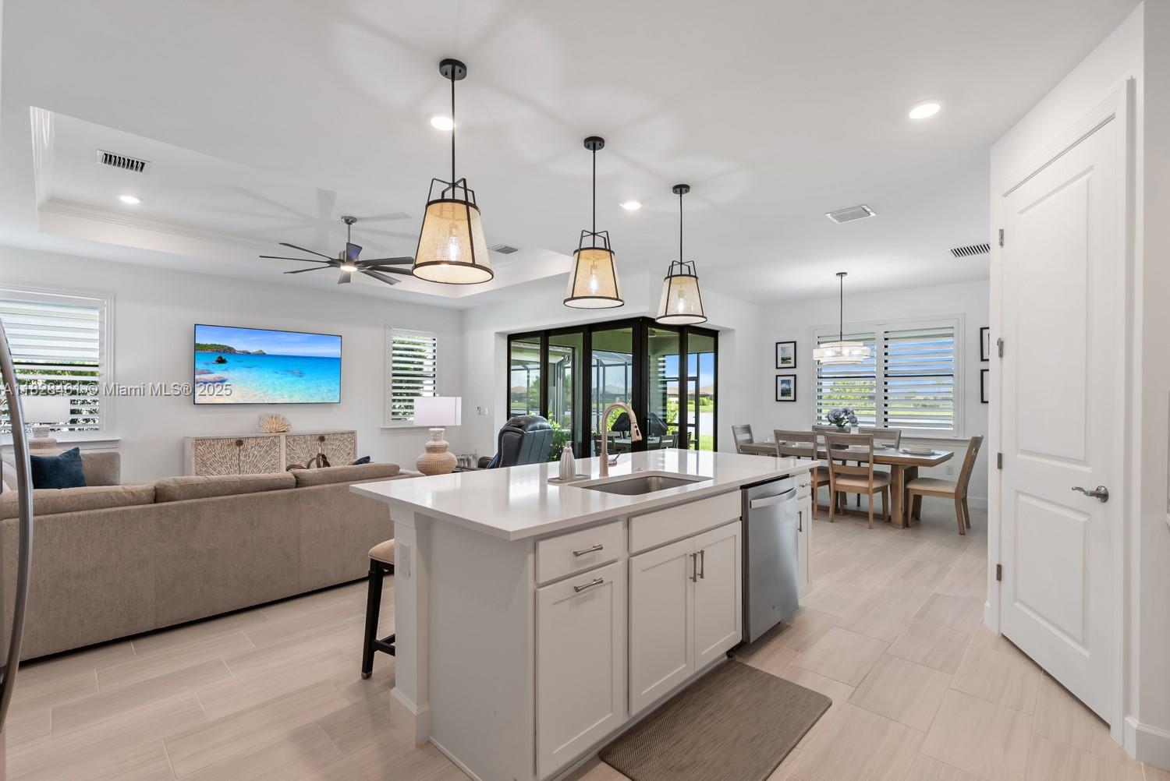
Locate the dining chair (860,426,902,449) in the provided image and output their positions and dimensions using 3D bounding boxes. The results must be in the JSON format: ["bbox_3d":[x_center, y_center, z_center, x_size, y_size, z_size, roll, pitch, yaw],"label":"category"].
[{"bbox_3d":[3.465,0.940,6.243,0.470,0.960,0.580,0,-1,45],"label":"dining chair"}]

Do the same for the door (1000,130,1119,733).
[{"bbox_3d":[2.221,0.123,2.478,0.045,2.430,0.885,0,-1,16],"label":"door"}]

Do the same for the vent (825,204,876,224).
[{"bbox_3d":[2.140,-1.405,4.179,0.300,0.025,0.305,0,-1,45],"label":"vent"}]

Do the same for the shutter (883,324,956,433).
[{"bbox_3d":[4.343,-0.156,6.812,0.861,1.433,0.060,0,-1,45],"label":"shutter"}]

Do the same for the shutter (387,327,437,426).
[{"bbox_3d":[-2.711,-0.208,8.225,0.070,1.470,0.870,0,-1,44],"label":"shutter"}]

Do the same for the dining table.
[{"bbox_3d":[2.862,1.013,5.779,1.920,0.740,0.970,0,-1,44],"label":"dining table"}]

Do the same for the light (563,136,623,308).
[{"bbox_3d":[0.054,-0.952,2.934,0.345,0.918,0.345,0,-1,0],"label":"light"}]

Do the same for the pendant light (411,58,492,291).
[{"bbox_3d":[-0.575,-0.963,2.272,0.345,0.918,0.345,0,-1,0],"label":"pendant light"}]

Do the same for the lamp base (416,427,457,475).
[{"bbox_3d":[-1.343,0.566,4.720,0.370,0.460,0.370,0,-1,45],"label":"lamp base"}]

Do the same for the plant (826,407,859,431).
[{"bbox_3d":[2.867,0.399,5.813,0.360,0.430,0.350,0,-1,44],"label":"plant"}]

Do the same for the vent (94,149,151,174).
[{"bbox_3d":[-3.514,-1.733,3.965,0.300,0.025,0.310,0,-1,45],"label":"vent"}]

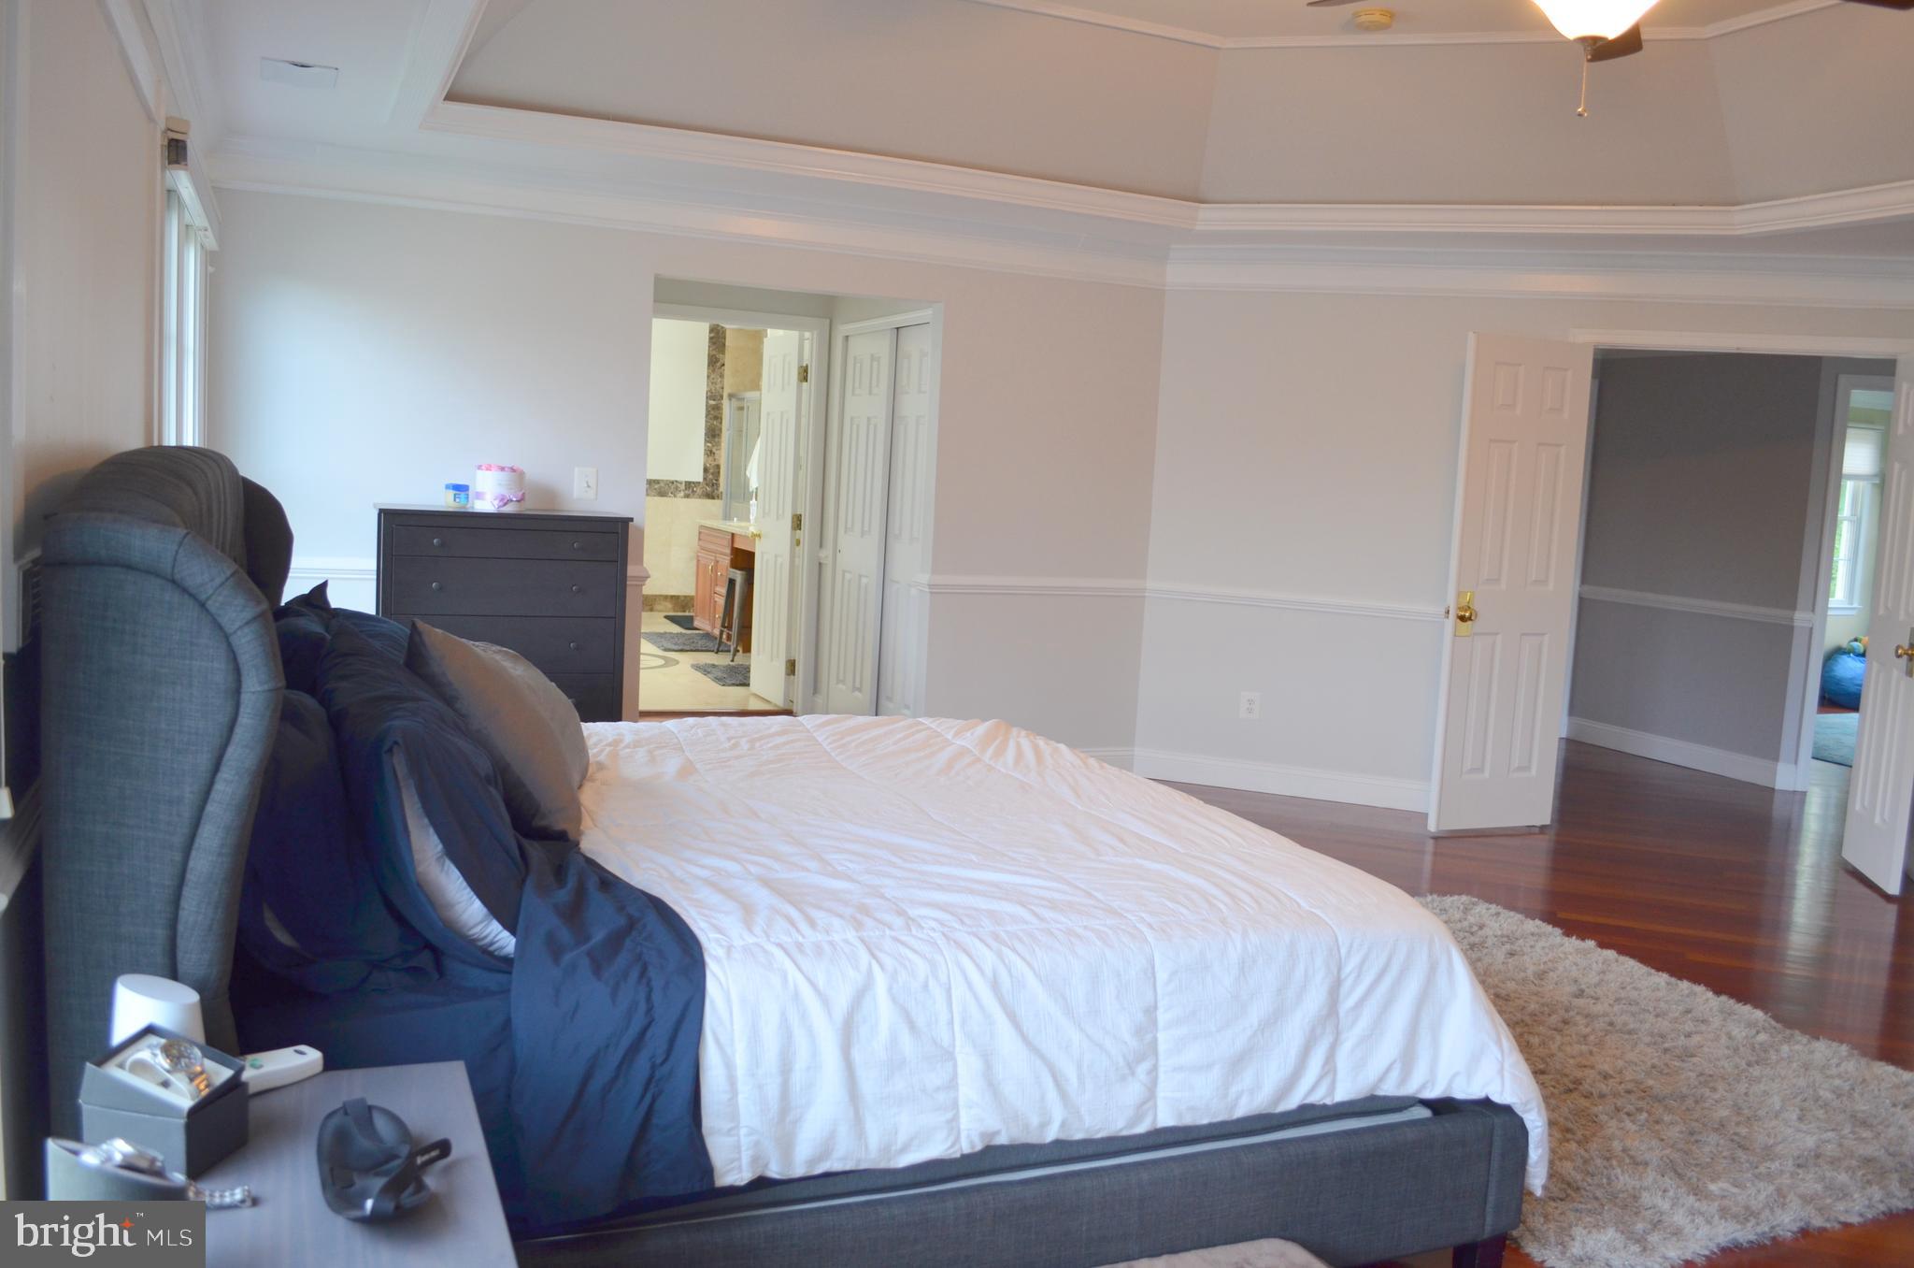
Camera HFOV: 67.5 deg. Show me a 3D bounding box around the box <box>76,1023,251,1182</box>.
[{"bbox_3d":[-0.833,0.492,1.509,0.127,0.100,0.093,5,7,14],"label":"box"}]

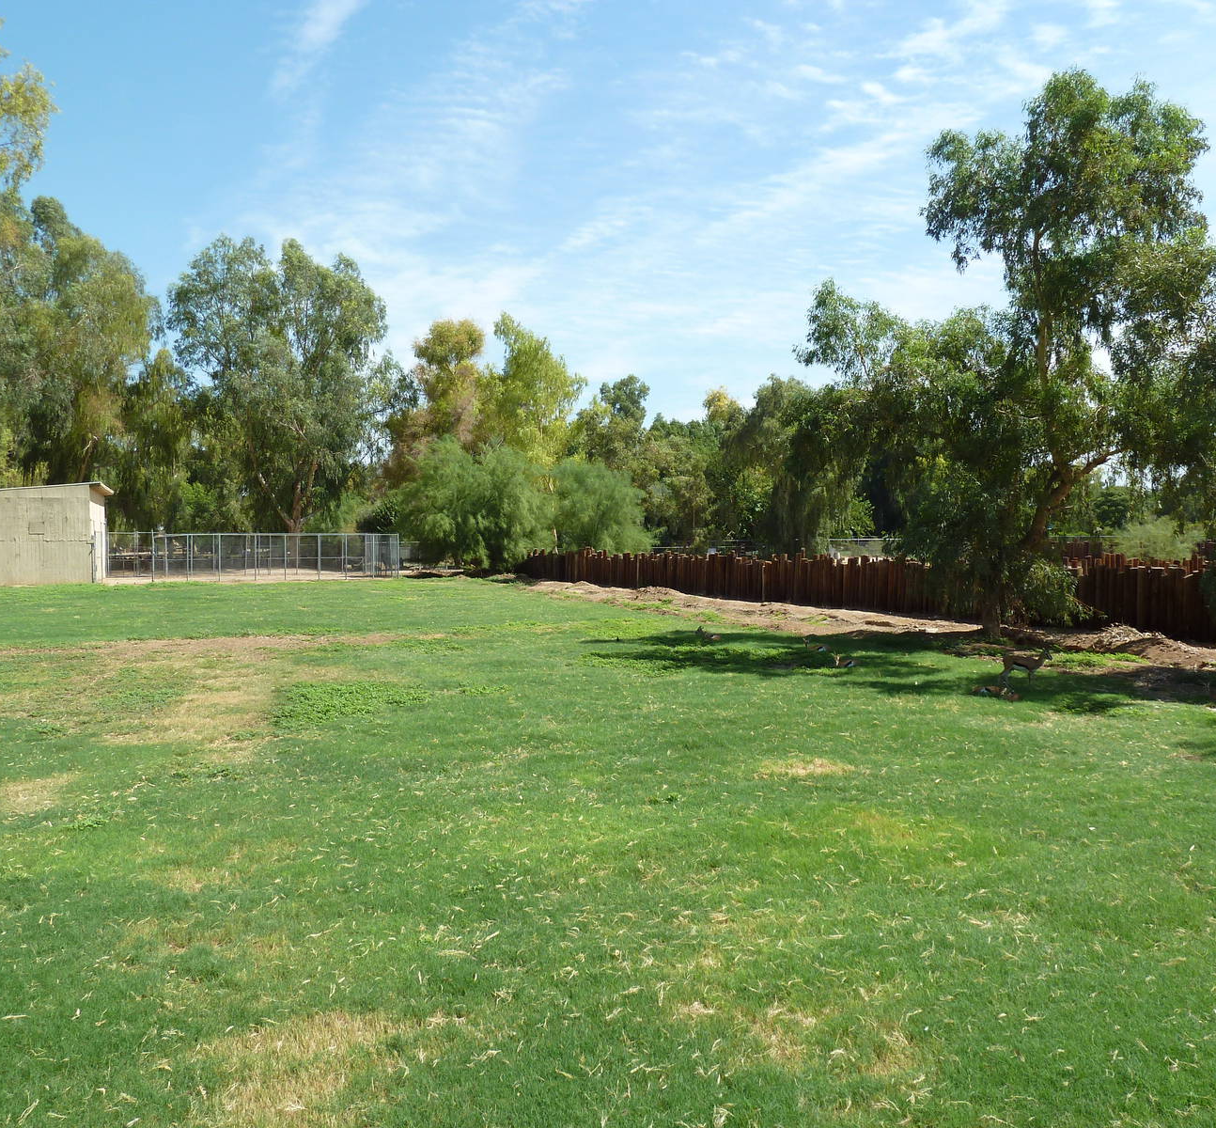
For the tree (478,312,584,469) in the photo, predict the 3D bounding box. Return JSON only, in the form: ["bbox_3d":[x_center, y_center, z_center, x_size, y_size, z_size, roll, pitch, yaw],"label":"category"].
[{"bbox_3d":[-5.243,-8.401,74.000,7.700,17.380,7.500,0,2,0],"label":"tree"}]

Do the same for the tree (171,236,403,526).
[{"bbox_3d":[-19.706,-9.692,66.000,13.900,20.385,12.500,0,2,0],"label":"tree"}]

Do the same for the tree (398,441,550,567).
[{"bbox_3d":[-7.308,-3.055,59.000,8.600,7.484,8.000,0,2,0],"label":"tree"}]

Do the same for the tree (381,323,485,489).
[{"bbox_3d":[-12.404,-8.747,78.000,7.800,17.860,7.500,0,2,0],"label":"tree"}]

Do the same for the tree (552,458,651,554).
[{"bbox_3d":[-0.381,-2.856,64.000,6.300,6.819,6.200,0,2,0],"label":"tree"}]

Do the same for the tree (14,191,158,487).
[{"bbox_3d":[-32.772,-11.233,68.000,9.800,23.362,9.500,0,2,0],"label":"tree"}]

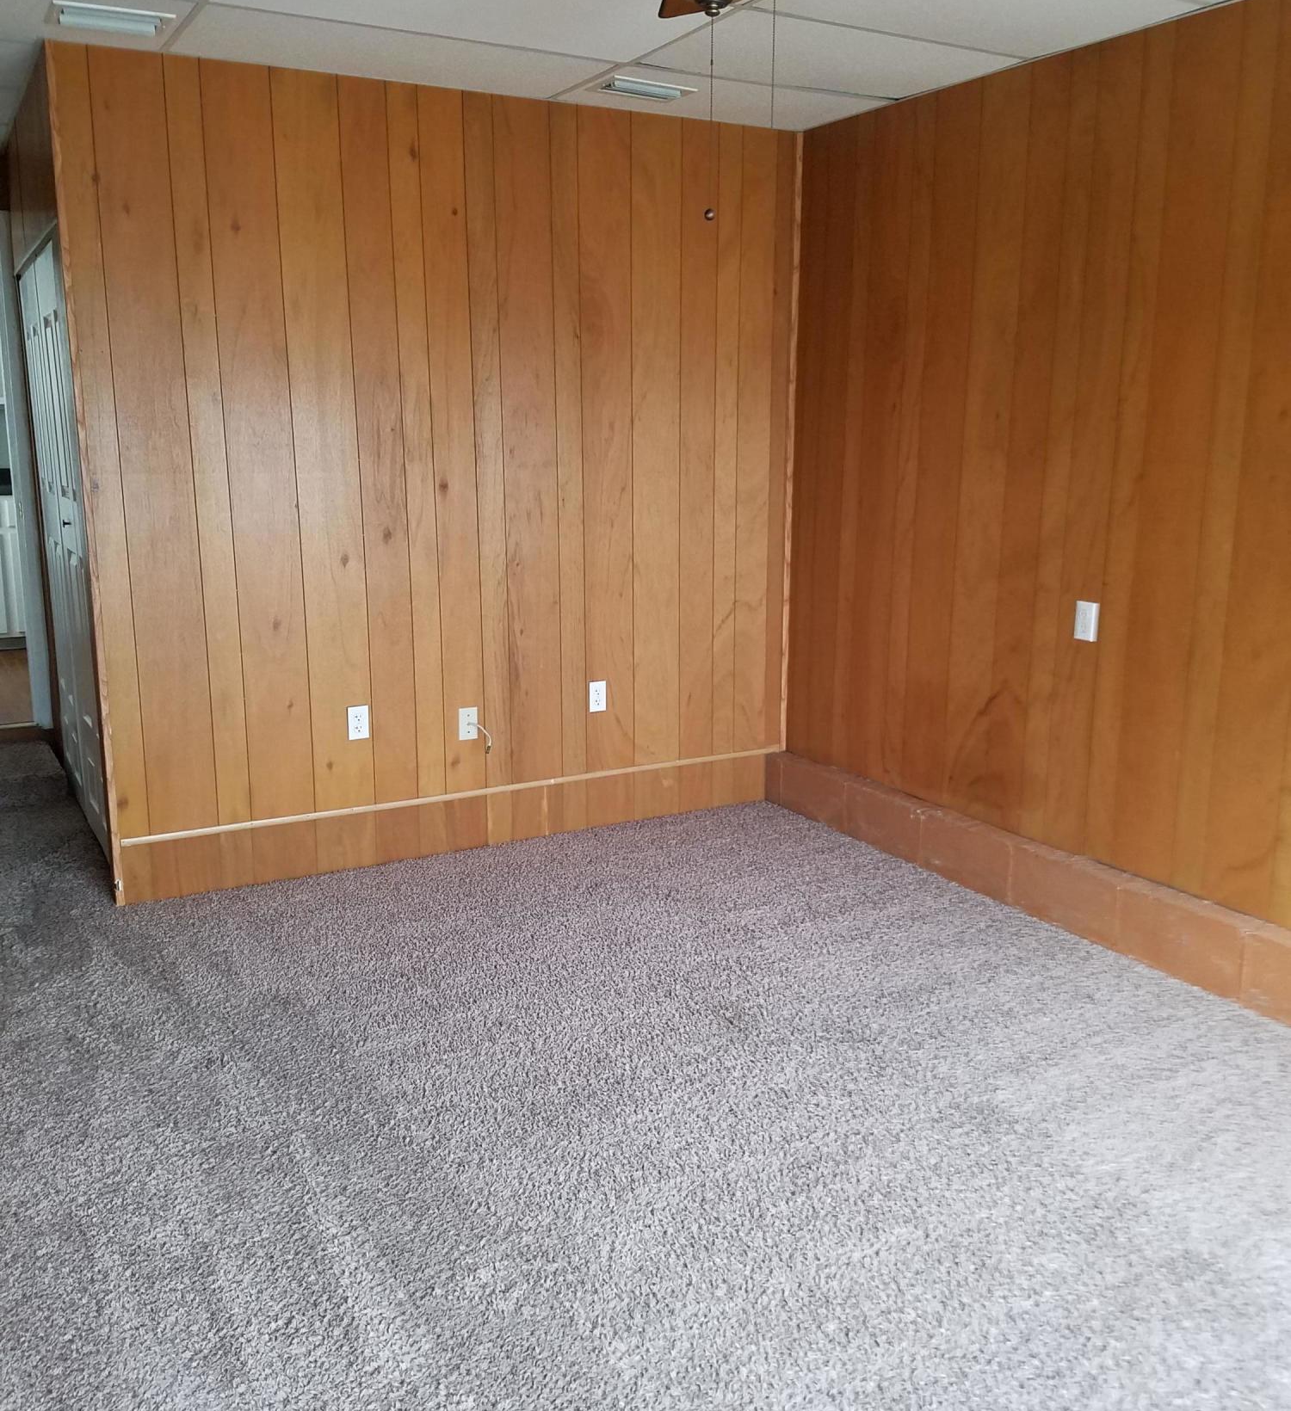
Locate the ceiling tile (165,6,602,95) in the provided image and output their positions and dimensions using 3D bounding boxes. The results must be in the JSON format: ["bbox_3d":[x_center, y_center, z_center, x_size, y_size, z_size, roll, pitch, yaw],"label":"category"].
[{"bbox_3d":[-0.712,-1.891,3.752,1.200,0.018,0.585,-7,15,-29],"label":"ceiling tile"}]

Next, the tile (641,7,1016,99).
[{"bbox_3d":[0.530,-1.898,3.783,1.040,0.018,0.600,-7,15,-29],"label":"tile"}]

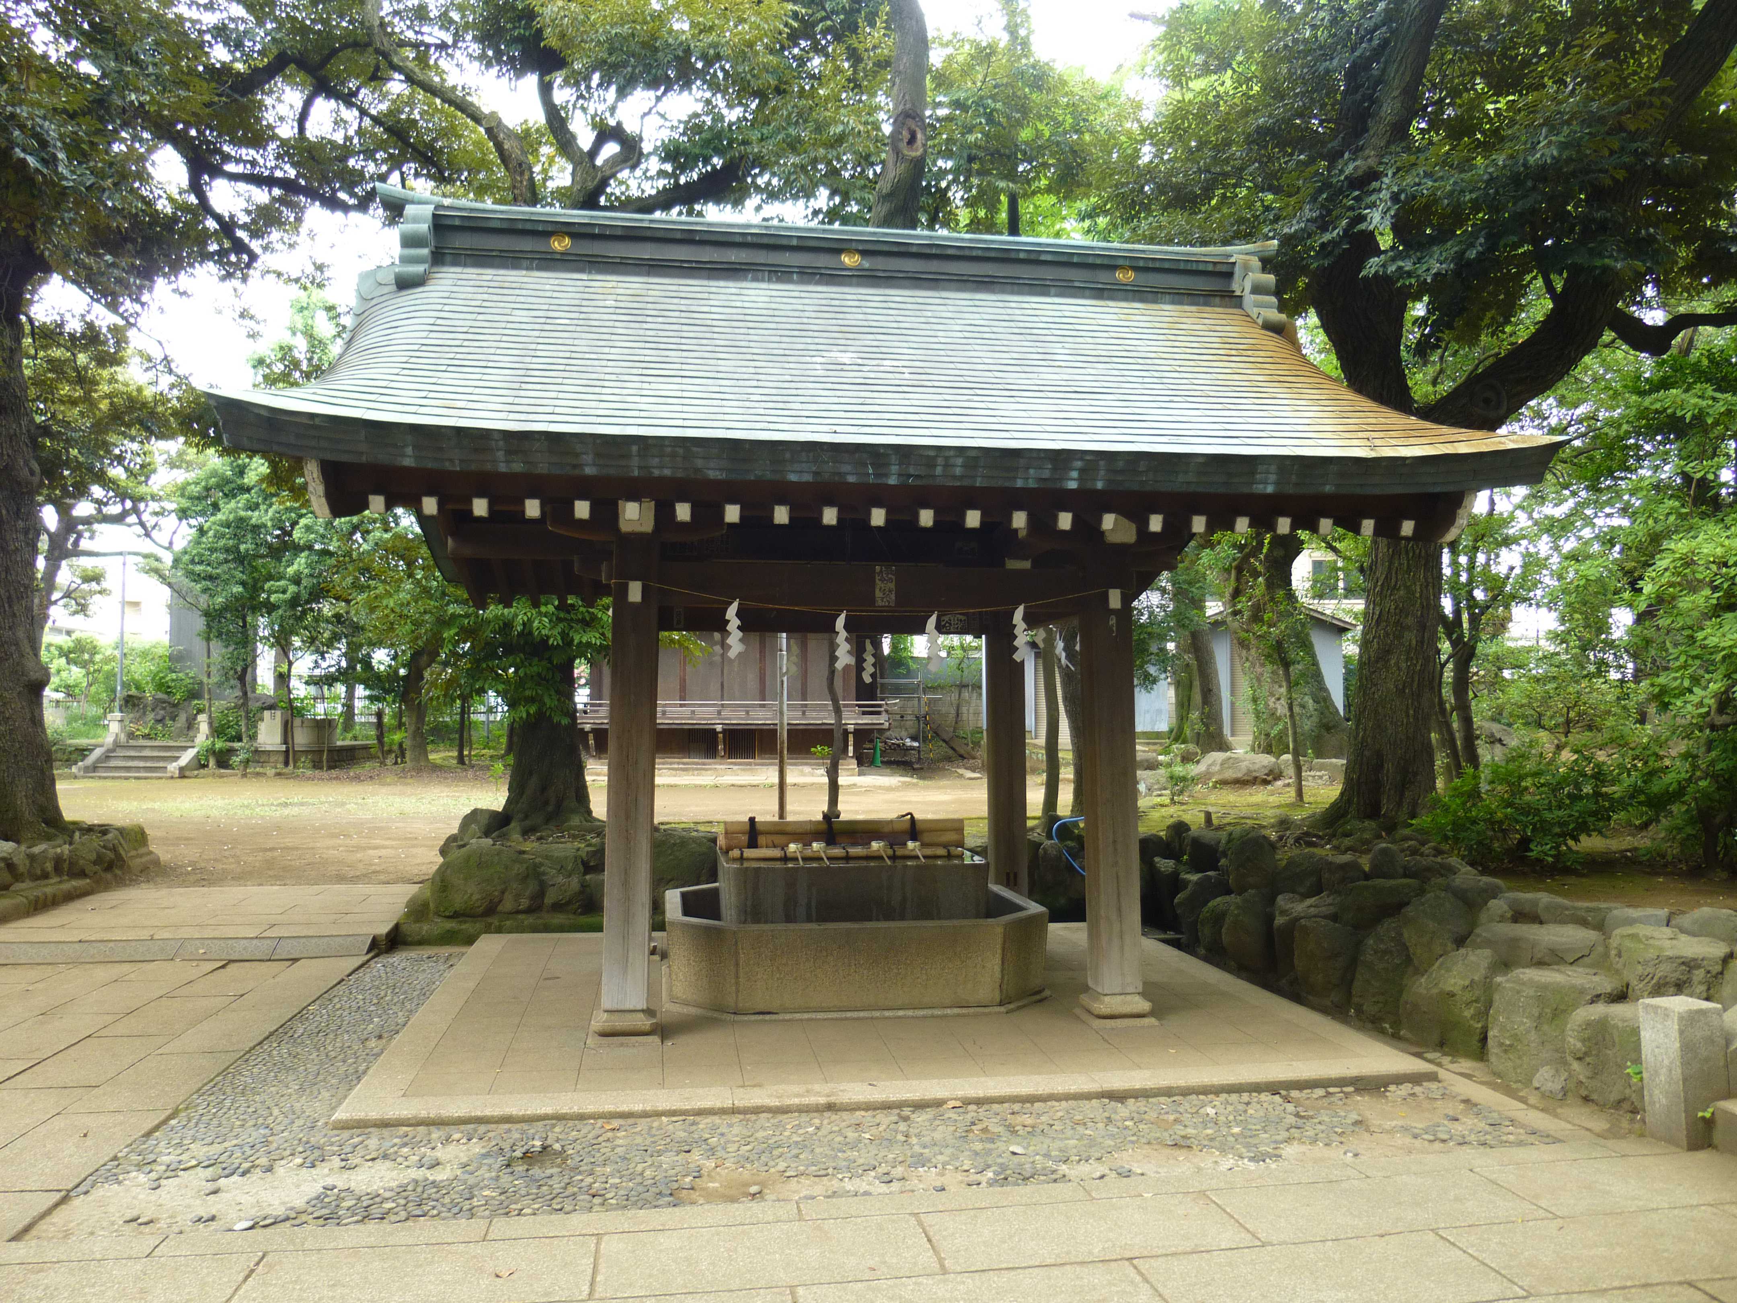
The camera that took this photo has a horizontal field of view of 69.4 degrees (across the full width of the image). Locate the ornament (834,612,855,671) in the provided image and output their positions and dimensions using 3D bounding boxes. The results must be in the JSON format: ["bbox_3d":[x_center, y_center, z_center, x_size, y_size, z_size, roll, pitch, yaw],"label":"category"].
[{"bbox_3d":[-0.118,-0.049,6.131,0.105,0.290,0.035,1,-3,-9],"label":"ornament"}]

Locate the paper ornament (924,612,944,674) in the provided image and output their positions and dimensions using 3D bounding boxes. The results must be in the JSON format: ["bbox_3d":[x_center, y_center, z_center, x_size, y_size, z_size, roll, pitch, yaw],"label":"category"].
[{"bbox_3d":[0.301,-0.037,5.729,0.100,0.275,0.050,1,-3,-9],"label":"paper ornament"}]

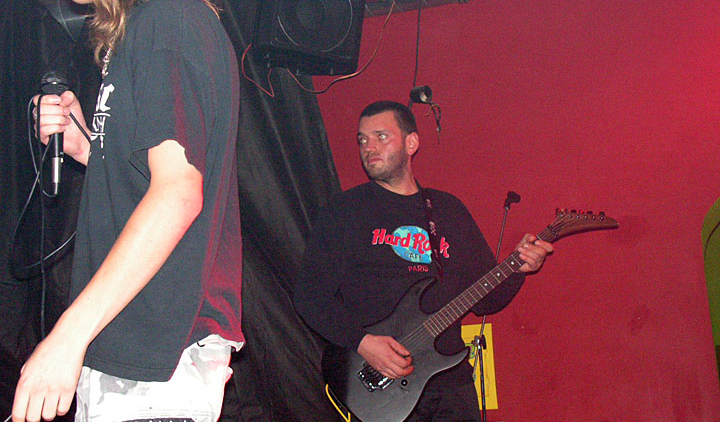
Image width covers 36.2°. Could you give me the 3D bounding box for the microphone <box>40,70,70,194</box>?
[{"bbox_3d":[-0.560,-0.143,2.030,0.052,0.228,0.052,-3,-8,-1],"label":"microphone"}]

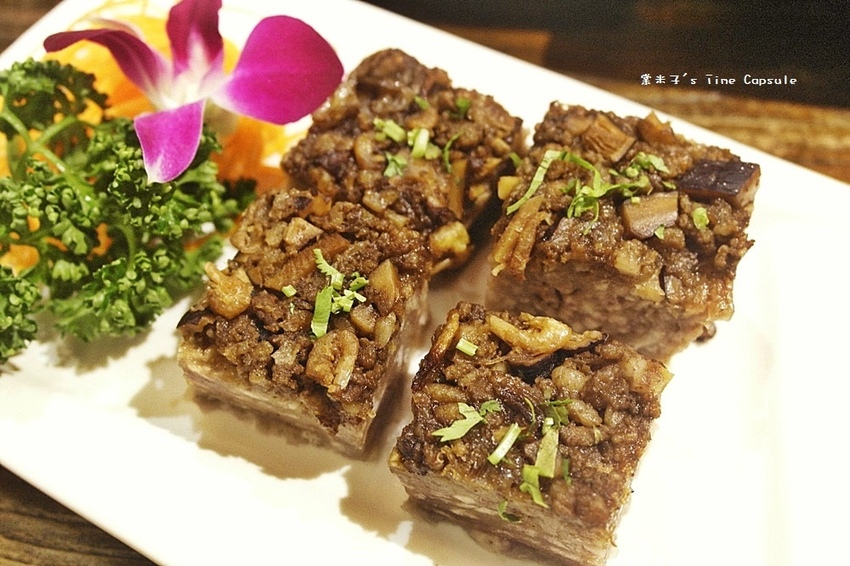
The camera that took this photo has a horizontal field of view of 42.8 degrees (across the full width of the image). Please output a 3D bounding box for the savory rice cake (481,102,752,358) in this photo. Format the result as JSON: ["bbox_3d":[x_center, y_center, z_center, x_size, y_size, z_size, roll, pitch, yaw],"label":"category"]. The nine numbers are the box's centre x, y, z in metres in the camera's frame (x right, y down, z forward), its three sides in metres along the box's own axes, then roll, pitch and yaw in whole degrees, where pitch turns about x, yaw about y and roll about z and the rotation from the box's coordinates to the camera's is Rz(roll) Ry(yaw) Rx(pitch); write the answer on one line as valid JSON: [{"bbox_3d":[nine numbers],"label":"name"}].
[{"bbox_3d":[0.051,-0.013,0.280,0.054,0.026,0.051,15,53,11],"label":"savory rice cake"}]

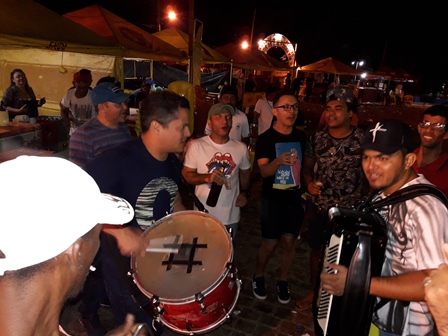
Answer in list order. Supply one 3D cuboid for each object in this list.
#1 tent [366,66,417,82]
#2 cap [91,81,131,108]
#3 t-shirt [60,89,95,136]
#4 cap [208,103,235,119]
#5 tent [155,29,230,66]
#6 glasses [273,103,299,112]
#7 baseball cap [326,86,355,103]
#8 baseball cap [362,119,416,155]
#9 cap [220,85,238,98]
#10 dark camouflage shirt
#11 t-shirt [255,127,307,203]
[{"bbox_3d":[11.456,-6.419,25.000,3.200,1.150,3.200,7,14,18],"label":"tent"},{"bbox_3d":[-0.727,-0.482,2.360,0.260,0.145,0.185,4,14,9],"label":"cap"},{"bbox_3d":[-1.543,-0.624,4.000,0.480,0.620,0.280,-1,14,-15],"label":"t-shirt"},{"bbox_3d":[-0.024,-0.445,2.790,0.180,0.135,0.250,-3,15,-21],"label":"cap"},{"bbox_3d":[-1.675,-3.700,11.051,3.000,1.150,3.000,7,14,18],"label":"tent"},{"bbox_3d":[0.443,-0.438,2.620,0.140,0.045,0.140,-3,15,-19],"label":"glasses"},{"bbox_3d":[0.856,-0.541,2.660,0.180,0.140,0.260,14,18,41],"label":"baseball cap"},{"bbox_3d":[0.665,-0.135,1.460,0.260,0.145,0.185,-7,17,-34],"label":"baseball cap"},{"bbox_3d":[0.055,-0.815,3.850,0.180,0.140,0.250,1,14,-5],"label":"cap"},{"bbox_3d":[0.842,-0.004,2.760,0.490,0.660,0.270,6,14,17],"label":"dark camouflage shirt"},{"bbox_3d":[0.428,-0.031,2.850,0.450,0.630,0.250,0,14,-8],"label":"t-shirt"}]

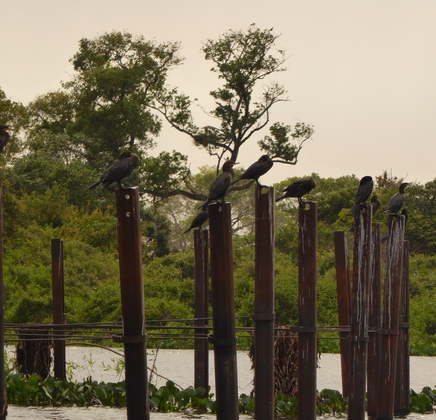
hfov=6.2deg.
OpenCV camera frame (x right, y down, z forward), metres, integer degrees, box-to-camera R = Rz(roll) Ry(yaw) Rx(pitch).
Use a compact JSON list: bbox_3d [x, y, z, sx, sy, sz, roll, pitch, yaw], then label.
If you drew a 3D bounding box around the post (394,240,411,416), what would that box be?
[{"bbox_3d":[2.310,1.473,50.500,0.170,2.205,0.170,0,-1,18],"label":"post"}]

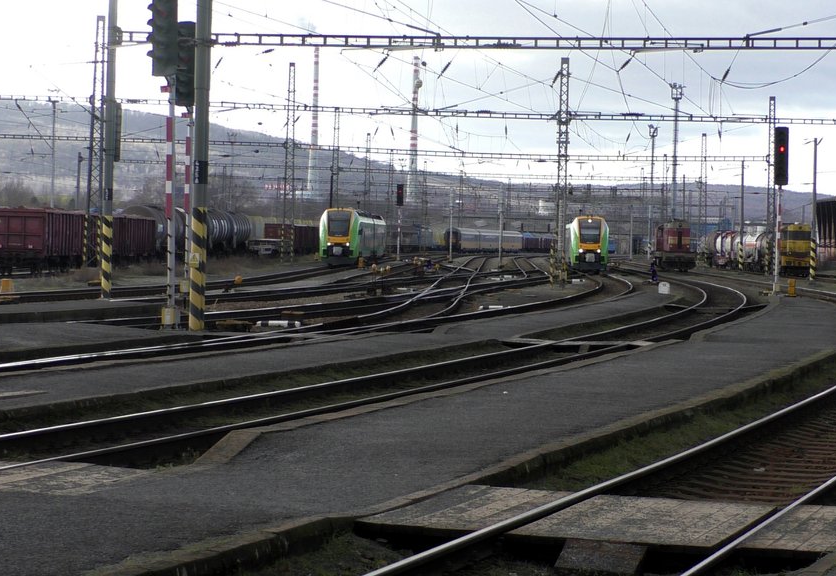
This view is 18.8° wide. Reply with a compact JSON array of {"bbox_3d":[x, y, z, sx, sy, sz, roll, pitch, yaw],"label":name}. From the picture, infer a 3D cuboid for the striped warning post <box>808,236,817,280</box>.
[{"bbox_3d":[21.247,-1.508,136.000,0.240,2.250,0.240,1,1,14],"label":"striped warning post"}]

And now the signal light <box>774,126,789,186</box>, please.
[{"bbox_3d":[13.531,-4.895,94.000,0.490,2.160,0.350,1,1,9],"label":"signal light"}]

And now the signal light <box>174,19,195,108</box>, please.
[{"bbox_3d":[-5.801,-5.583,63.000,0.440,2.130,0.330,2,1,18],"label":"signal light"}]

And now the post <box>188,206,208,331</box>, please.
[{"bbox_3d":[-4.060,-0.351,46.600,0.240,2.270,0.240,1,1,14],"label":"post"}]

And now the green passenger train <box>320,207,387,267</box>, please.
[{"bbox_3d":[-4.801,-3.866,200.834,2.880,4.200,43.700,1,1,2],"label":"green passenger train"}]

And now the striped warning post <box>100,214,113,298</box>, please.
[{"bbox_3d":[-8.450,-0.827,68.500,0.240,2.260,0.240,1,1,14],"label":"striped warning post"}]

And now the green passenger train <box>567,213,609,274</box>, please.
[{"bbox_3d":[13.815,-3.491,207.818,2.880,4.200,43.700,1,1,3],"label":"green passenger train"}]

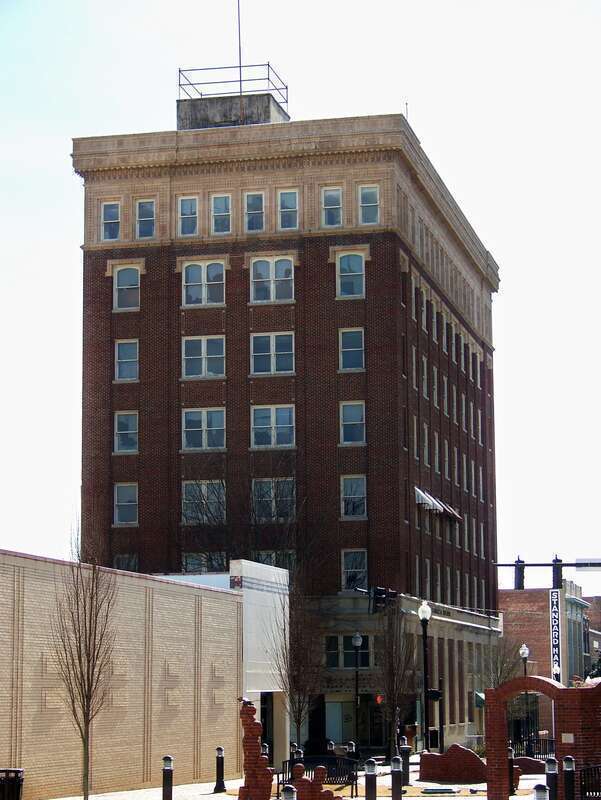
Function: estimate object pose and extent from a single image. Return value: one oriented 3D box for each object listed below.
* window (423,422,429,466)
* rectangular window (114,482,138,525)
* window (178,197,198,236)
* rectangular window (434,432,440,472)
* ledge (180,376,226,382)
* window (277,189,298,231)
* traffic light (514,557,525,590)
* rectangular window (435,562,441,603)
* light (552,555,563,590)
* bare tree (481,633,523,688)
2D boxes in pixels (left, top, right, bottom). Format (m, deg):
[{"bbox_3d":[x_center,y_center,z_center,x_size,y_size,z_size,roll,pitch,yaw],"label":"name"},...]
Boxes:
[{"bbox_3d":[5.858,2.093,94.761,0.150,1.900,1.750,-2,-8,13],"label":"window"},{"bbox_3d":[-7.982,4.748,92.293,1.140,1.960,0.160,-2,-8,13],"label":"rectangular window"},{"bbox_3d":[-5.208,-8.532,93.542,0.950,1.920,0.160,-2,-8,13],"label":"window"},{"bbox_3d":[6.654,2.565,98.135,0.140,1.900,1.120,-2,-8,13],"label":"rectangular window"},{"bbox_3d":[-4.347,-0.937,90.159,2.180,0.150,0.220,-2,-8,13],"label":"ledge"},{"bbox_3d":[-0.552,-8.625,91.251,0.969,1.905,0.160,-2,-9,13],"label":"window"},{"bbox_3d":[8.273,6.566,76.000,0.380,1.250,0.400,-2,-8,13],"label":"traffic light"},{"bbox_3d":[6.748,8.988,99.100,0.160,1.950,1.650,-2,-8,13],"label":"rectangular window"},{"bbox_3d":[9.333,6.332,73.000,0.360,1.100,0.380,-2,-8,13],"label":"light"},{"bbox_3d":[8.992,12.951,90.000,2.200,5.270,2.200,-2,-8,13],"label":"bare tree"}]

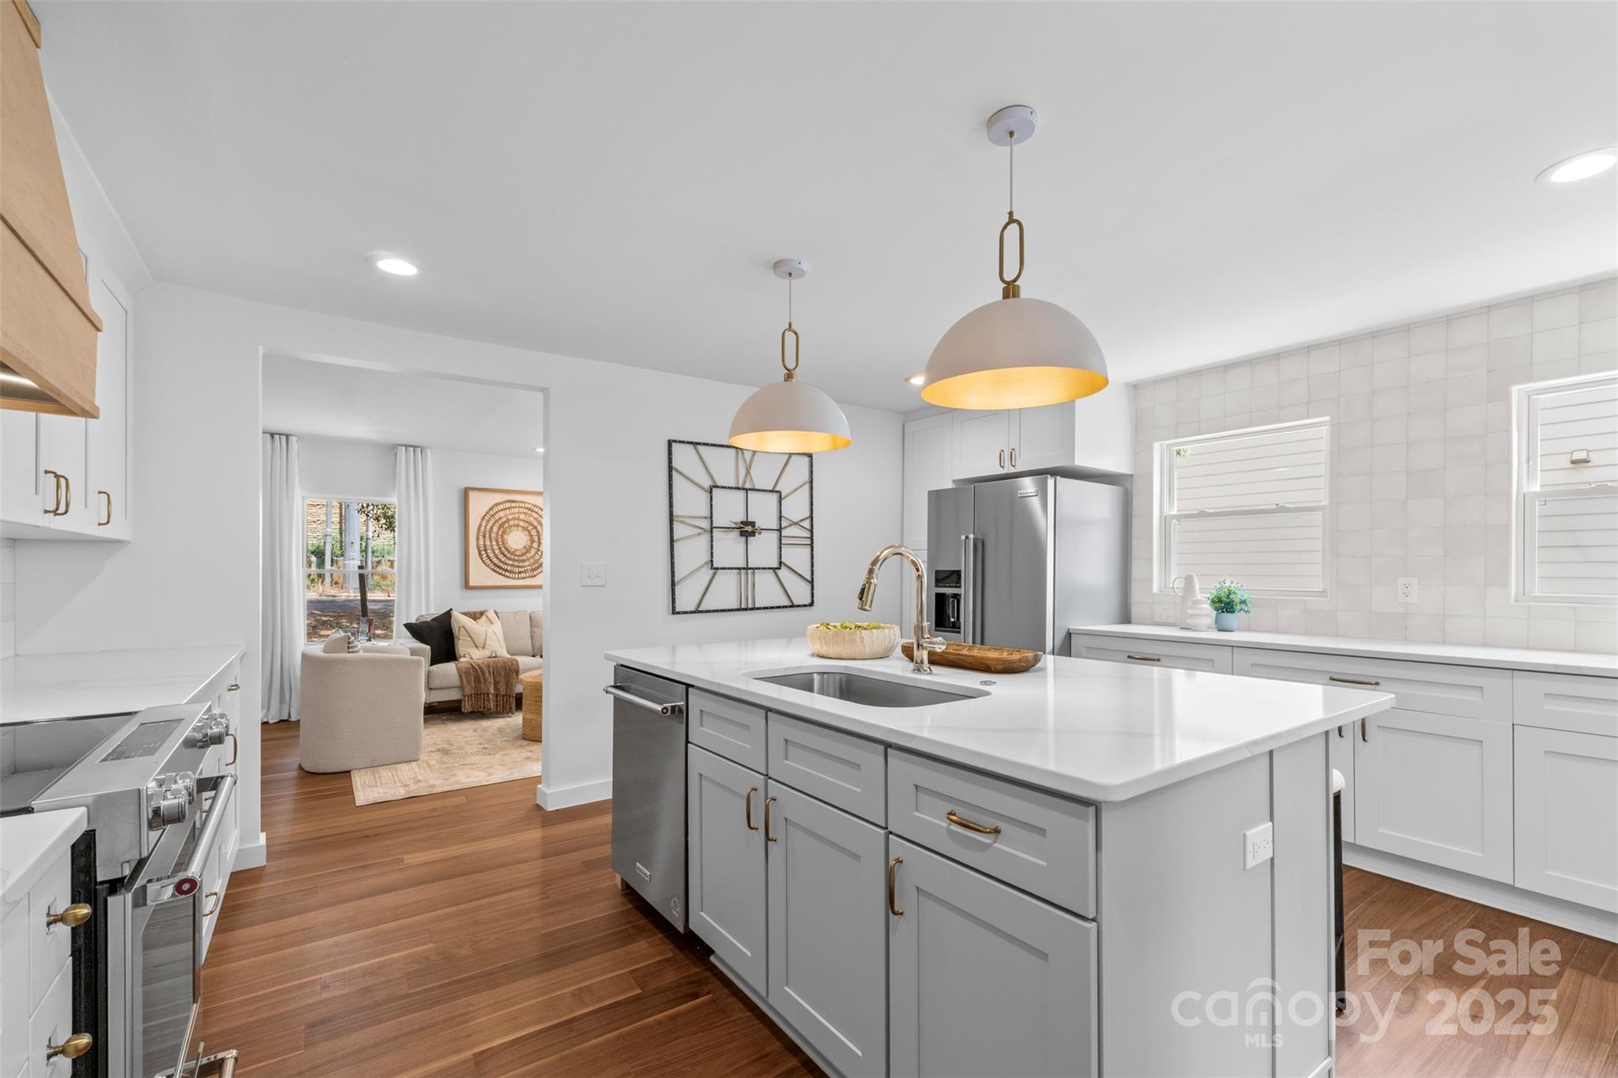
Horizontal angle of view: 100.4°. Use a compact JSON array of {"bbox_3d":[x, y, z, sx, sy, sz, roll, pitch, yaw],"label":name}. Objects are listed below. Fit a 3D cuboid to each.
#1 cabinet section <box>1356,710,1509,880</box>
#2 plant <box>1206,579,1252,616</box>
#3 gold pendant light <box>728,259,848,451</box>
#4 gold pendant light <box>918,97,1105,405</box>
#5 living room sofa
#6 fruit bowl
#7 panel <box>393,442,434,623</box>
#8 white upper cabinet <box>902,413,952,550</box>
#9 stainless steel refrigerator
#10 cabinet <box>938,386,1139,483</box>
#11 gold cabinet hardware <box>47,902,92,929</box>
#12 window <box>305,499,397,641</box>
[{"bbox_3d":[2.598,0.969,2.755,0.520,0.575,0.455,1,-2,-37],"label":"cabinet section"},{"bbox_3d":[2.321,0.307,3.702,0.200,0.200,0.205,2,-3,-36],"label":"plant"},{"bbox_3d":[-0.072,-0.708,2.588,0.462,0.705,0.462,0,-3,0],"label":"gold pendant light"},{"bbox_3d":[0.521,-0.746,1.756,0.462,0.705,0.462,0,-3,0],"label":"gold pendant light"},{"bbox_3d":[-2.634,1.126,6.378,2.200,0.850,0.900,2,-3,-36],"label":"living room sofa"},{"bbox_3d":[0.165,0.388,2.591,0.360,0.118,0.360,0,-3,0],"label":"fruit bowl"},{"bbox_3d":[-3.651,0.352,6.232,0.320,2.380,0.120,2,-3,-36],"label":"panel"},{"bbox_3d":[1.116,-0.404,5.101,0.640,0.990,0.490,2,-3,-36],"label":"white upper cabinet"},{"bbox_3d":[1.350,0.560,4.209,0.880,1.780,0.910,2,-3,-36],"label":"stainless steel refrigerator"},{"bbox_3d":[1.539,-0.681,4.524,0.640,0.550,0.950,2,-3,-36],"label":"cabinet"},{"bbox_3d":[-1.011,0.514,0.920,0.042,0.030,0.030,2,-3,-36],"label":"gold cabinet hardware"},{"bbox_3d":[-4.106,0.290,6.043,0.730,1.310,0.090,2,-3,-36],"label":"window"}]

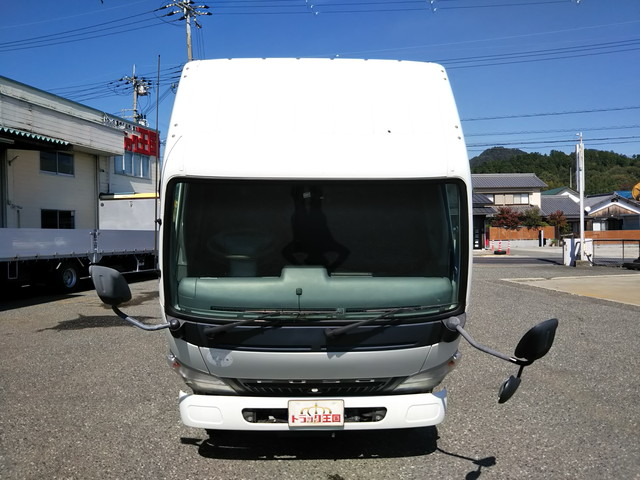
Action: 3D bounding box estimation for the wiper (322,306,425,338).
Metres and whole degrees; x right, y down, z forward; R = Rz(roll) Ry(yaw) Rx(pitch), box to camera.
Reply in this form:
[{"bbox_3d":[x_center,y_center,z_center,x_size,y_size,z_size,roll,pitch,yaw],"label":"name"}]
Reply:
[{"bbox_3d":[0.340,0.500,3.390,0.630,0.190,0.120,-1,1,0],"label":"wiper"}]

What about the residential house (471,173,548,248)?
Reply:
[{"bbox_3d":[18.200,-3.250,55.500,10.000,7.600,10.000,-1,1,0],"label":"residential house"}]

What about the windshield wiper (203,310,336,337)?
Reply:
[{"bbox_3d":[-0.310,0.510,3.370,0.820,0.170,0.120,-1,1,0],"label":"windshield wiper"}]

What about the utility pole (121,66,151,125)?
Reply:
[{"bbox_3d":[-13.300,-5.700,40.000,2.000,13.500,1.400,-1,1,0],"label":"utility pole"}]

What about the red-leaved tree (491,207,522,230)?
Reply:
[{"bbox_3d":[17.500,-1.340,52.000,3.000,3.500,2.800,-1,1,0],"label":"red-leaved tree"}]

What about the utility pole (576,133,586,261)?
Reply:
[{"bbox_3d":[12.500,-2.080,26.500,0.450,6.100,0.450,-1,1,0],"label":"utility pole"}]

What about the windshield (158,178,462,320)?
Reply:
[{"bbox_3d":[-0.030,0.045,3.470,1.890,0.870,0.270,-1,1,0],"label":"windshield"}]

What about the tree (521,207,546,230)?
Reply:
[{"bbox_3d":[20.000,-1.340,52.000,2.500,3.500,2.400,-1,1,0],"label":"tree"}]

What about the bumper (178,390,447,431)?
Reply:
[{"bbox_3d":[-0.045,1.040,3.400,1.630,0.240,0.250,-1,1,0],"label":"bumper"}]

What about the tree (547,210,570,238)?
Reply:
[{"bbox_3d":[21.900,-1.050,51.000,2.300,3.300,2.200,-1,1,0],"label":"tree"}]

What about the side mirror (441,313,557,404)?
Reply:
[{"bbox_3d":[1.000,0.630,3.060,0.380,0.460,0.500,-1,1,0],"label":"side mirror"}]

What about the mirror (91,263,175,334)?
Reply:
[{"bbox_3d":[-1.020,0.280,3.080,0.320,0.360,0.500,-1,1,0],"label":"mirror"}]

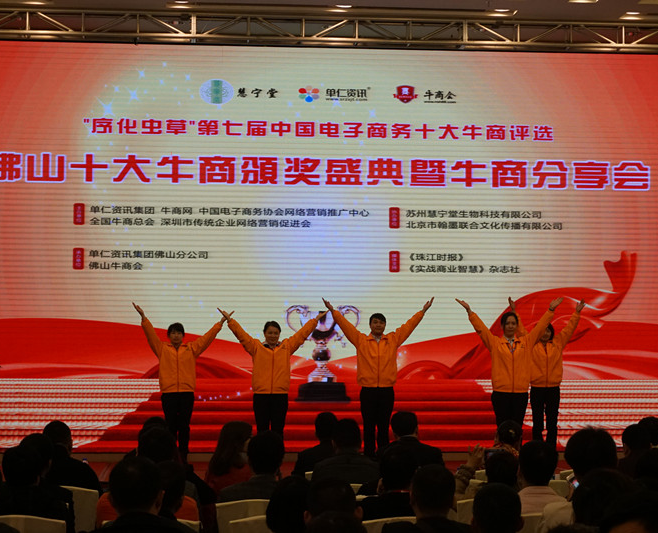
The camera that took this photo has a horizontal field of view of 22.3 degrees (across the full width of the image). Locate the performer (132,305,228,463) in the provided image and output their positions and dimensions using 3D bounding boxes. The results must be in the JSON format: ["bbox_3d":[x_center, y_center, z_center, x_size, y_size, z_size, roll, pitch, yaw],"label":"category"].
[{"bbox_3d":[-1.618,1.298,18.400,1.100,1.800,0.360,0,-3,-6],"label":"performer"}]

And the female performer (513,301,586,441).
[{"bbox_3d":[2.499,1.295,19.100,0.900,1.880,0.360,0,-3,-1],"label":"female performer"}]

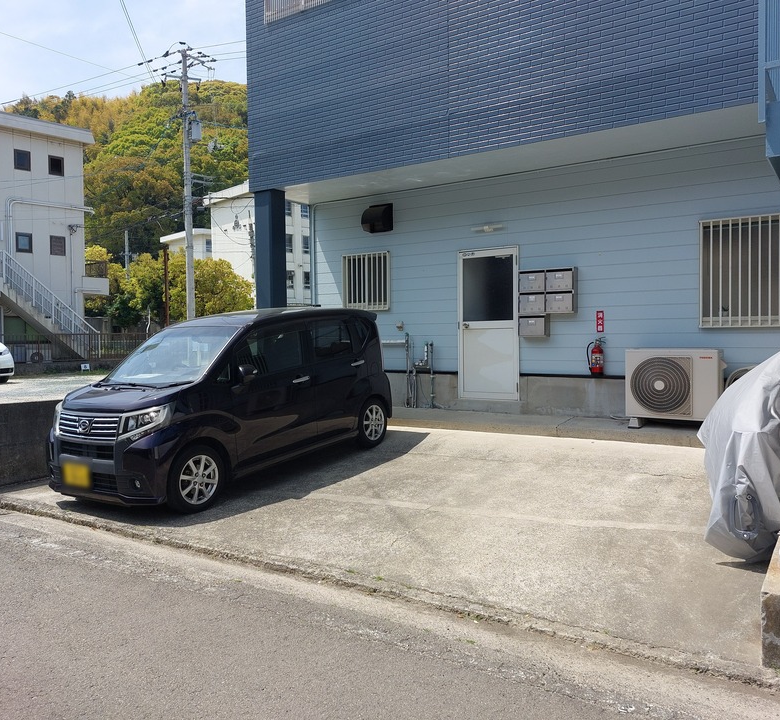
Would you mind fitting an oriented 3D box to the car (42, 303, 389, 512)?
[{"bbox_3d":[-1.510,0.293,6.581,1.475,1.630,3.395,0,6,34],"label":"car"}]

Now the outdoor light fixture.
[{"bbox_3d":[1.244,-1.646,8.377,0.442,0.064,0.090,1,1,34],"label":"outdoor light fixture"}]

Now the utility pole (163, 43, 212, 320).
[{"bbox_3d":[-8.326,-6.293,27.896,2.100,13.500,1.300,-1,1,-17],"label":"utility pole"}]

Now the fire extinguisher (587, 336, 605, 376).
[{"bbox_3d":[2.353,-0.038,7.591,0.200,0.450,0.150,1,1,34],"label":"fire extinguisher"}]

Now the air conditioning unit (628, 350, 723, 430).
[{"bbox_3d":[2.819,0.294,6.607,0.841,0.784,0.330,1,1,34],"label":"air conditioning unit"}]

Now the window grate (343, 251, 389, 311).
[{"bbox_3d":[-0.337,-1.109,9.479,0.767,0.782,0.100,1,1,34],"label":"window grate"}]

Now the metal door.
[{"bbox_3d":[1.264,-0.450,8.496,0.840,1.912,0.080,1,1,34],"label":"metal door"}]

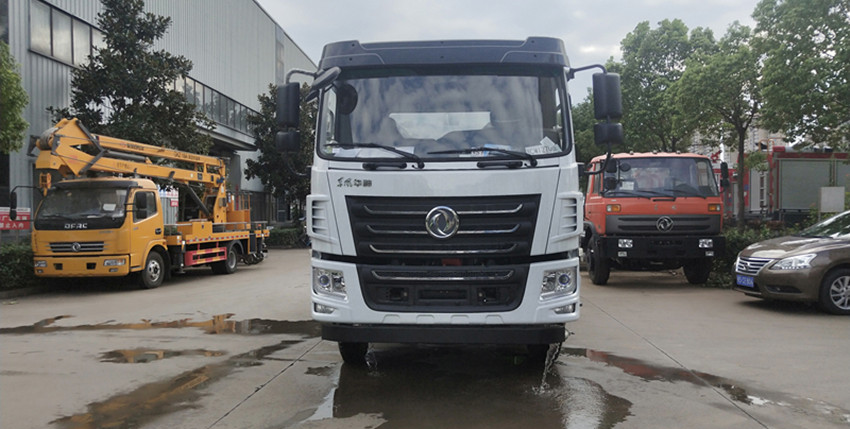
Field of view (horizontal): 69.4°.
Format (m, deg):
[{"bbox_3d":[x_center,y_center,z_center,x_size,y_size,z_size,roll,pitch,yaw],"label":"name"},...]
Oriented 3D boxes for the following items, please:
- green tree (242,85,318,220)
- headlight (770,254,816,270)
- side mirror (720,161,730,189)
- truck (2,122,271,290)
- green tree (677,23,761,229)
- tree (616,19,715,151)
[{"bbox_3d":[-6.868,-2.580,30.000,4.000,8.100,4.000,0,0,4],"label":"green tree"},{"bbox_3d":[5.220,0.680,8.710,0.440,0.220,0.400,0,0,-4],"label":"headlight"},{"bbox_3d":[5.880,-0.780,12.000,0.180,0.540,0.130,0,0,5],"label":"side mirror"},{"bbox_3d":[-6.450,-0.200,14.900,2.350,3.400,7.700,0,0,9],"label":"truck"},{"bbox_3d":[7.713,-1.780,15.700,2.800,6.500,2.800,0,0,4],"label":"green tree"},{"bbox_3d":[8.195,-2.680,21.000,3.800,8.300,3.800,0,0,4],"label":"tree"}]

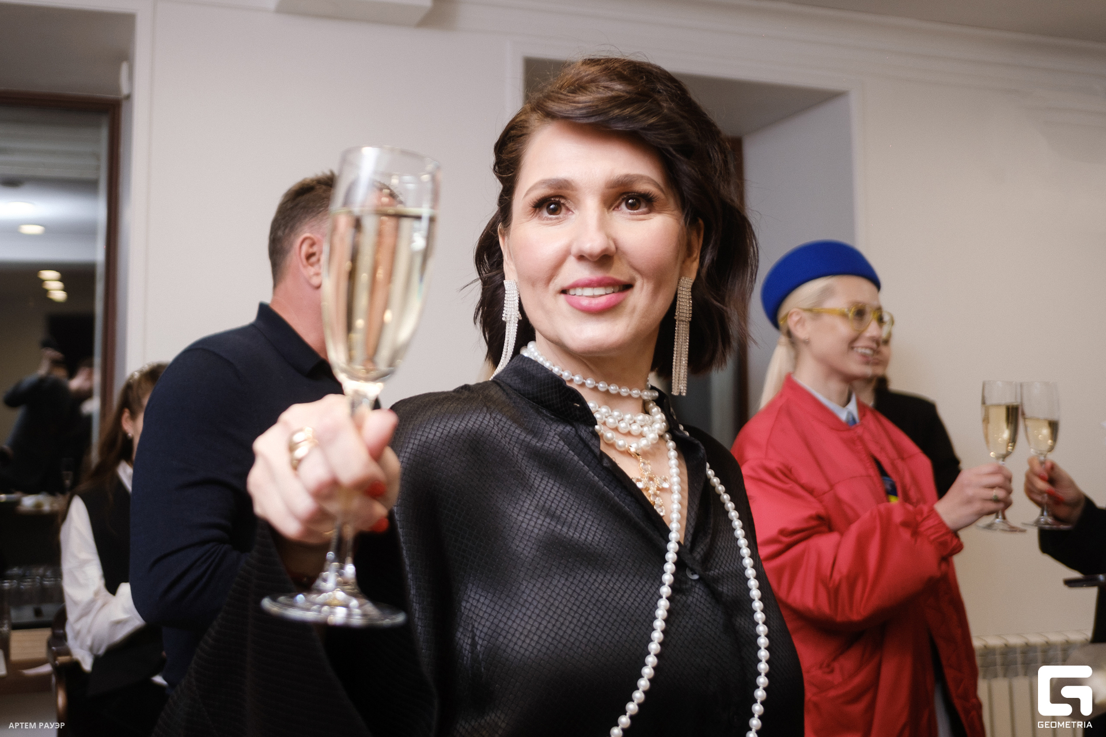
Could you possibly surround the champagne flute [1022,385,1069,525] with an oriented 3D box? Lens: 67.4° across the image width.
[{"bbox_3d":[0.728,0.127,1.230,0.065,0.213,0.065,0,-5,0],"label":"champagne flute"}]

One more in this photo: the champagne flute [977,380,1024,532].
[{"bbox_3d":[0.666,0.128,1.230,0.065,0.216,0.065,3,-5,0],"label":"champagne flute"}]

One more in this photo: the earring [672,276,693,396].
[{"bbox_3d":[0.107,-0.027,0.680,0.015,0.098,0.007,6,-5,-20],"label":"earring"}]

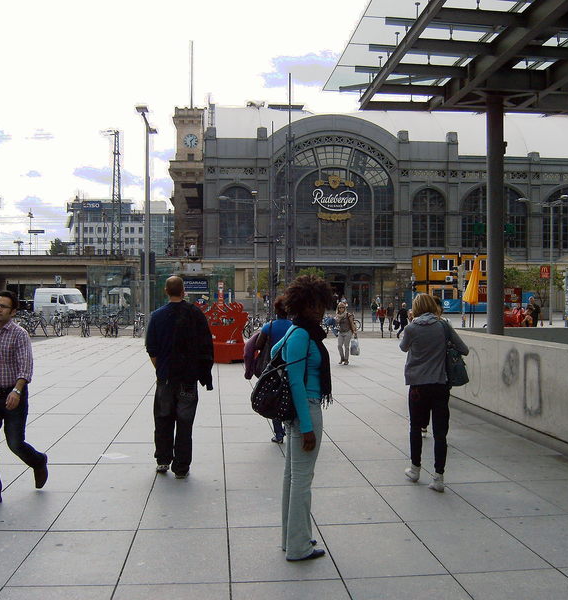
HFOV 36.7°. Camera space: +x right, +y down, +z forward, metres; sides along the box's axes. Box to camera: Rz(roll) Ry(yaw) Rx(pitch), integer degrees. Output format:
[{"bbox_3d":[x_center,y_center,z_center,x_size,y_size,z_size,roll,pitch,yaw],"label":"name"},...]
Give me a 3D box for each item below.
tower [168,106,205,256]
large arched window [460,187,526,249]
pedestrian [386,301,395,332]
[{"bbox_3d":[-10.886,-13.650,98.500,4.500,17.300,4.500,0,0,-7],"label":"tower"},{"bbox_3d":[24.794,-9.764,101.200,8.100,7.200,0.600,0,0,-7],"label":"large arched window"},{"bbox_3d":[5.854,0.962,47.000,0.500,1.660,0.380,0,0,0],"label":"pedestrian"}]

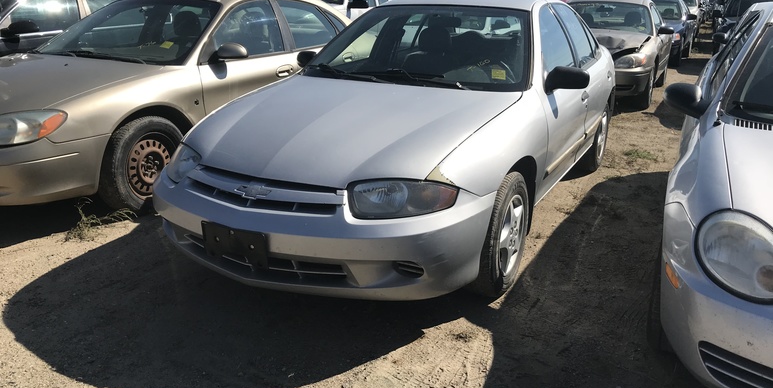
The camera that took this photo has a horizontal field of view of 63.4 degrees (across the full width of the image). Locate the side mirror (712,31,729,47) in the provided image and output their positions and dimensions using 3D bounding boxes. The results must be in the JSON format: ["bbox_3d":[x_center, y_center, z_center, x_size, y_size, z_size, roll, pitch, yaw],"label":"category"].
[{"bbox_3d":[4.014,-1.858,7.506,0.210,0.150,0.130,9,19,25],"label":"side mirror"}]

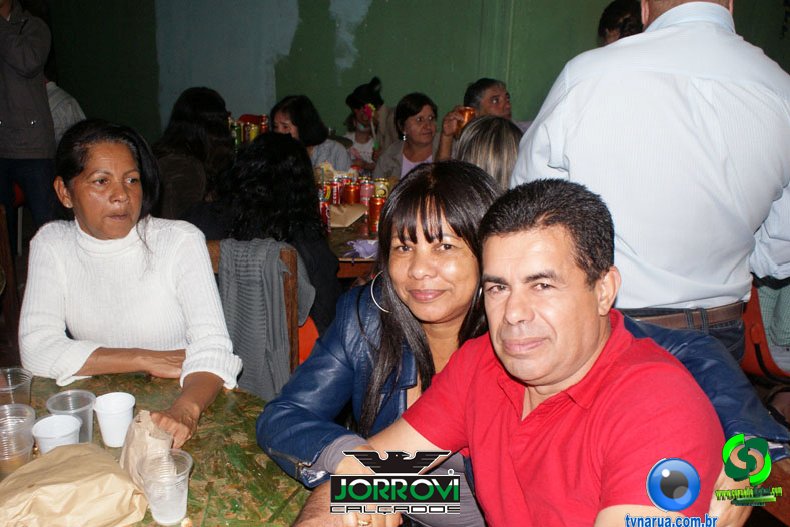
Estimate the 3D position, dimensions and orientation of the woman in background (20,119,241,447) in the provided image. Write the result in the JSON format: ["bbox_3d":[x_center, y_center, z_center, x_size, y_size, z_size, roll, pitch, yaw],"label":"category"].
[{"bbox_3d":[-0.583,0.353,1.593,0.500,1.280,0.660,2,16,-7],"label":"woman in background"}]

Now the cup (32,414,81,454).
[{"bbox_3d":[-0.571,0.313,1.233,0.070,0.080,0.070,3,16,-1],"label":"cup"}]

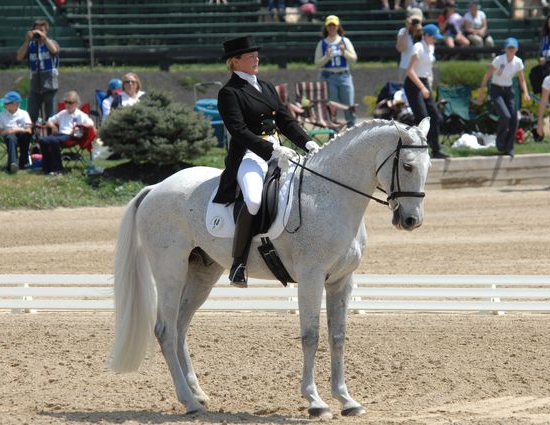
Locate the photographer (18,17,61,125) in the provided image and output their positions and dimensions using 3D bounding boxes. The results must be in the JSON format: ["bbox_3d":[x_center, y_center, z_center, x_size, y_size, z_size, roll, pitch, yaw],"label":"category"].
[{"bbox_3d":[-2.942,-1.517,79.500,0.560,1.780,0.480,1,3,13],"label":"photographer"}]

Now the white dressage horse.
[{"bbox_3d":[-0.036,0.354,41.850,2.420,1.950,0.660,1,3,30],"label":"white dressage horse"}]

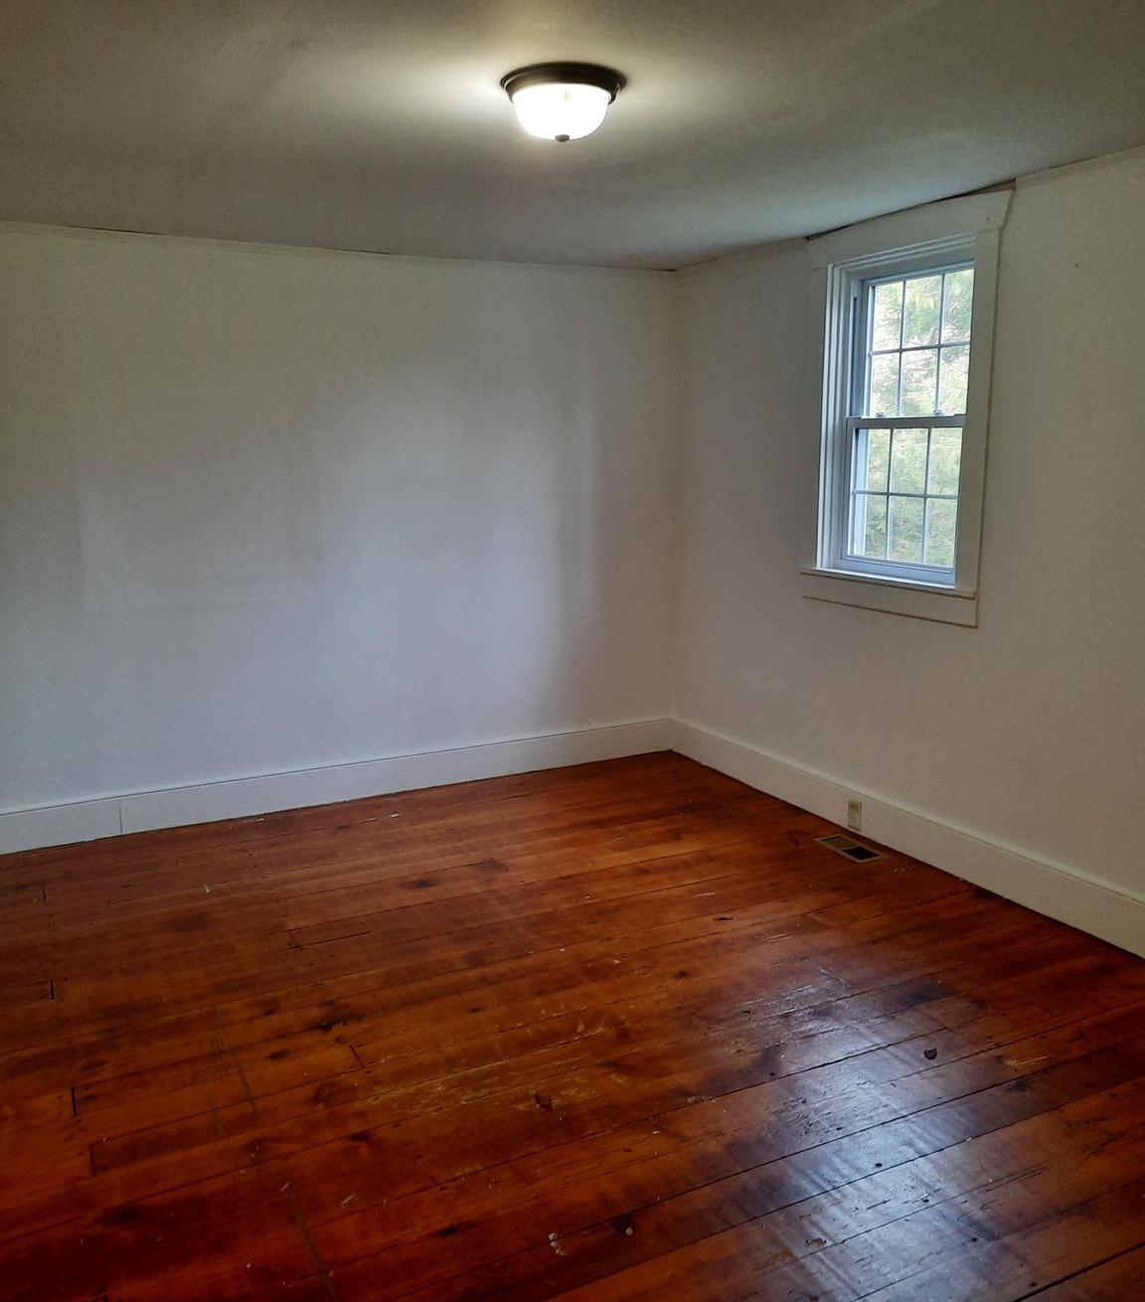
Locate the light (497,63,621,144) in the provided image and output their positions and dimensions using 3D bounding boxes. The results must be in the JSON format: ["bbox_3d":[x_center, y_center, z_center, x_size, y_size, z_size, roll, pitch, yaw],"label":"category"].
[{"bbox_3d":[-0.020,-1.252,2.559,0.289,0.130,0.289,0,11,0],"label":"light"}]

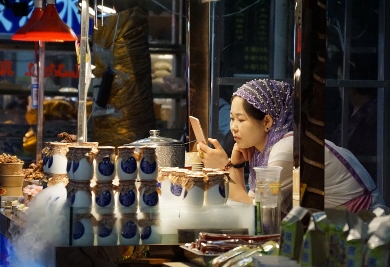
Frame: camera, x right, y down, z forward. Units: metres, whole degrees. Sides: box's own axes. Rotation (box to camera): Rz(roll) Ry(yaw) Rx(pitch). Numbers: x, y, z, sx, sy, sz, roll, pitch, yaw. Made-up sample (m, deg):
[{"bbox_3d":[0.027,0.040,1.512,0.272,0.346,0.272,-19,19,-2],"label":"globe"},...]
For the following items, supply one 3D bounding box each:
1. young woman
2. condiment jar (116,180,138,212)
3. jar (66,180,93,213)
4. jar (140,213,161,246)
[{"bbox_3d":[0.360,0.438,6.919,0.660,1.250,0.460,-1,5,-16],"label":"young woman"},{"bbox_3d":[-0.215,0.203,6.400,0.066,0.107,0.066,1,4,0],"label":"condiment jar"},{"bbox_3d":[-0.363,0.203,6.400,0.066,0.107,0.066,0,4,-10],"label":"jar"},{"bbox_3d":[-0.140,0.302,6.350,0.070,0.104,0.070,0,5,0],"label":"jar"}]

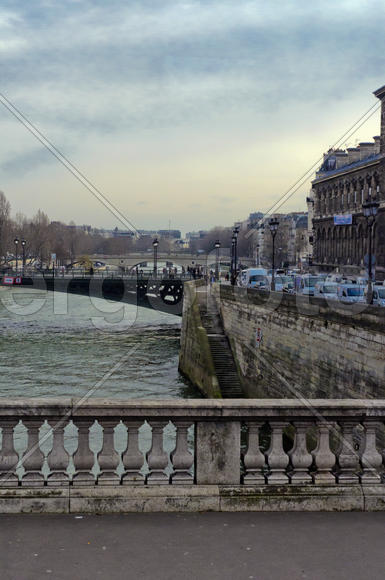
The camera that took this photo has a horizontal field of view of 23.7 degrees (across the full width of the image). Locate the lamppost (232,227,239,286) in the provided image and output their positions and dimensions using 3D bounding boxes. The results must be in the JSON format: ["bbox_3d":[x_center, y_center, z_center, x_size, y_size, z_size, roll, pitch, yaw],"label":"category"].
[{"bbox_3d":[4.246,-3.030,88.593,0.560,6.200,0.560,0,2,0],"label":"lamppost"}]

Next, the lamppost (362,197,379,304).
[{"bbox_3d":[9.317,-1.796,48.093,0.880,6.200,0.600,0,2,0],"label":"lamppost"}]

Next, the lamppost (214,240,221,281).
[{"bbox_3d":[4.117,-4.853,151.099,0.750,6.600,0.750,0,2,0],"label":"lamppost"}]

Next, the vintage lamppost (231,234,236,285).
[{"bbox_3d":[4.829,-3.438,108.093,0.550,6.200,0.550,0,2,0],"label":"vintage lamppost"}]

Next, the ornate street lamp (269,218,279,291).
[{"bbox_3d":[6.360,-2.515,72.093,0.820,6.200,0.600,0,2,0],"label":"ornate street lamp"}]

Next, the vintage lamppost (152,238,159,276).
[{"bbox_3d":[-6.012,-5.070,149.099,0.750,6.600,0.750,0,2,0],"label":"vintage lamppost"}]

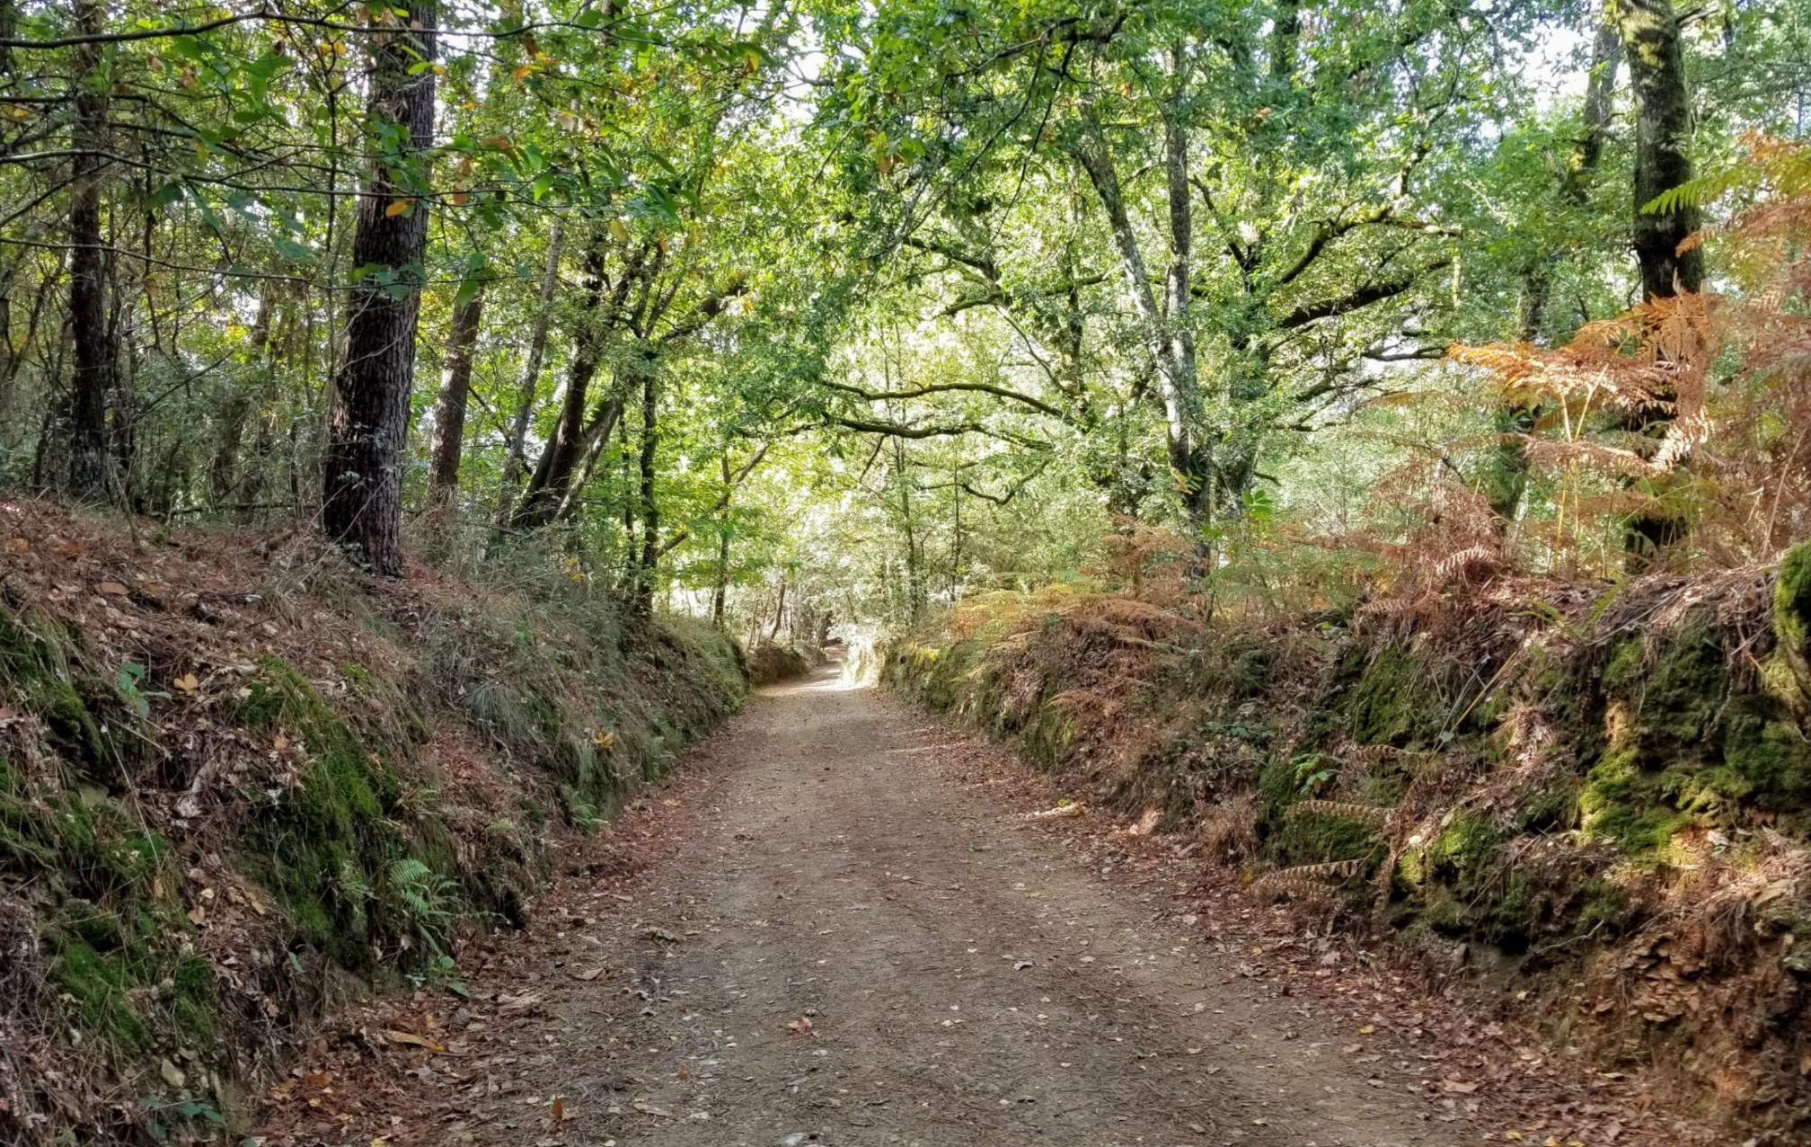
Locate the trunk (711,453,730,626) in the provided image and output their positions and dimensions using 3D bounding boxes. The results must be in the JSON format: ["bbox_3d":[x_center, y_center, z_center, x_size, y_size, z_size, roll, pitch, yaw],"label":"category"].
[{"bbox_3d":[-4.210,-0.797,31.079,0.240,3.952,0.220,2,-2,-8],"label":"trunk"}]

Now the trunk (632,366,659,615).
[{"bbox_3d":[-3.816,-1.218,20.073,0.250,3.666,0.230,1,-2,-11],"label":"trunk"}]

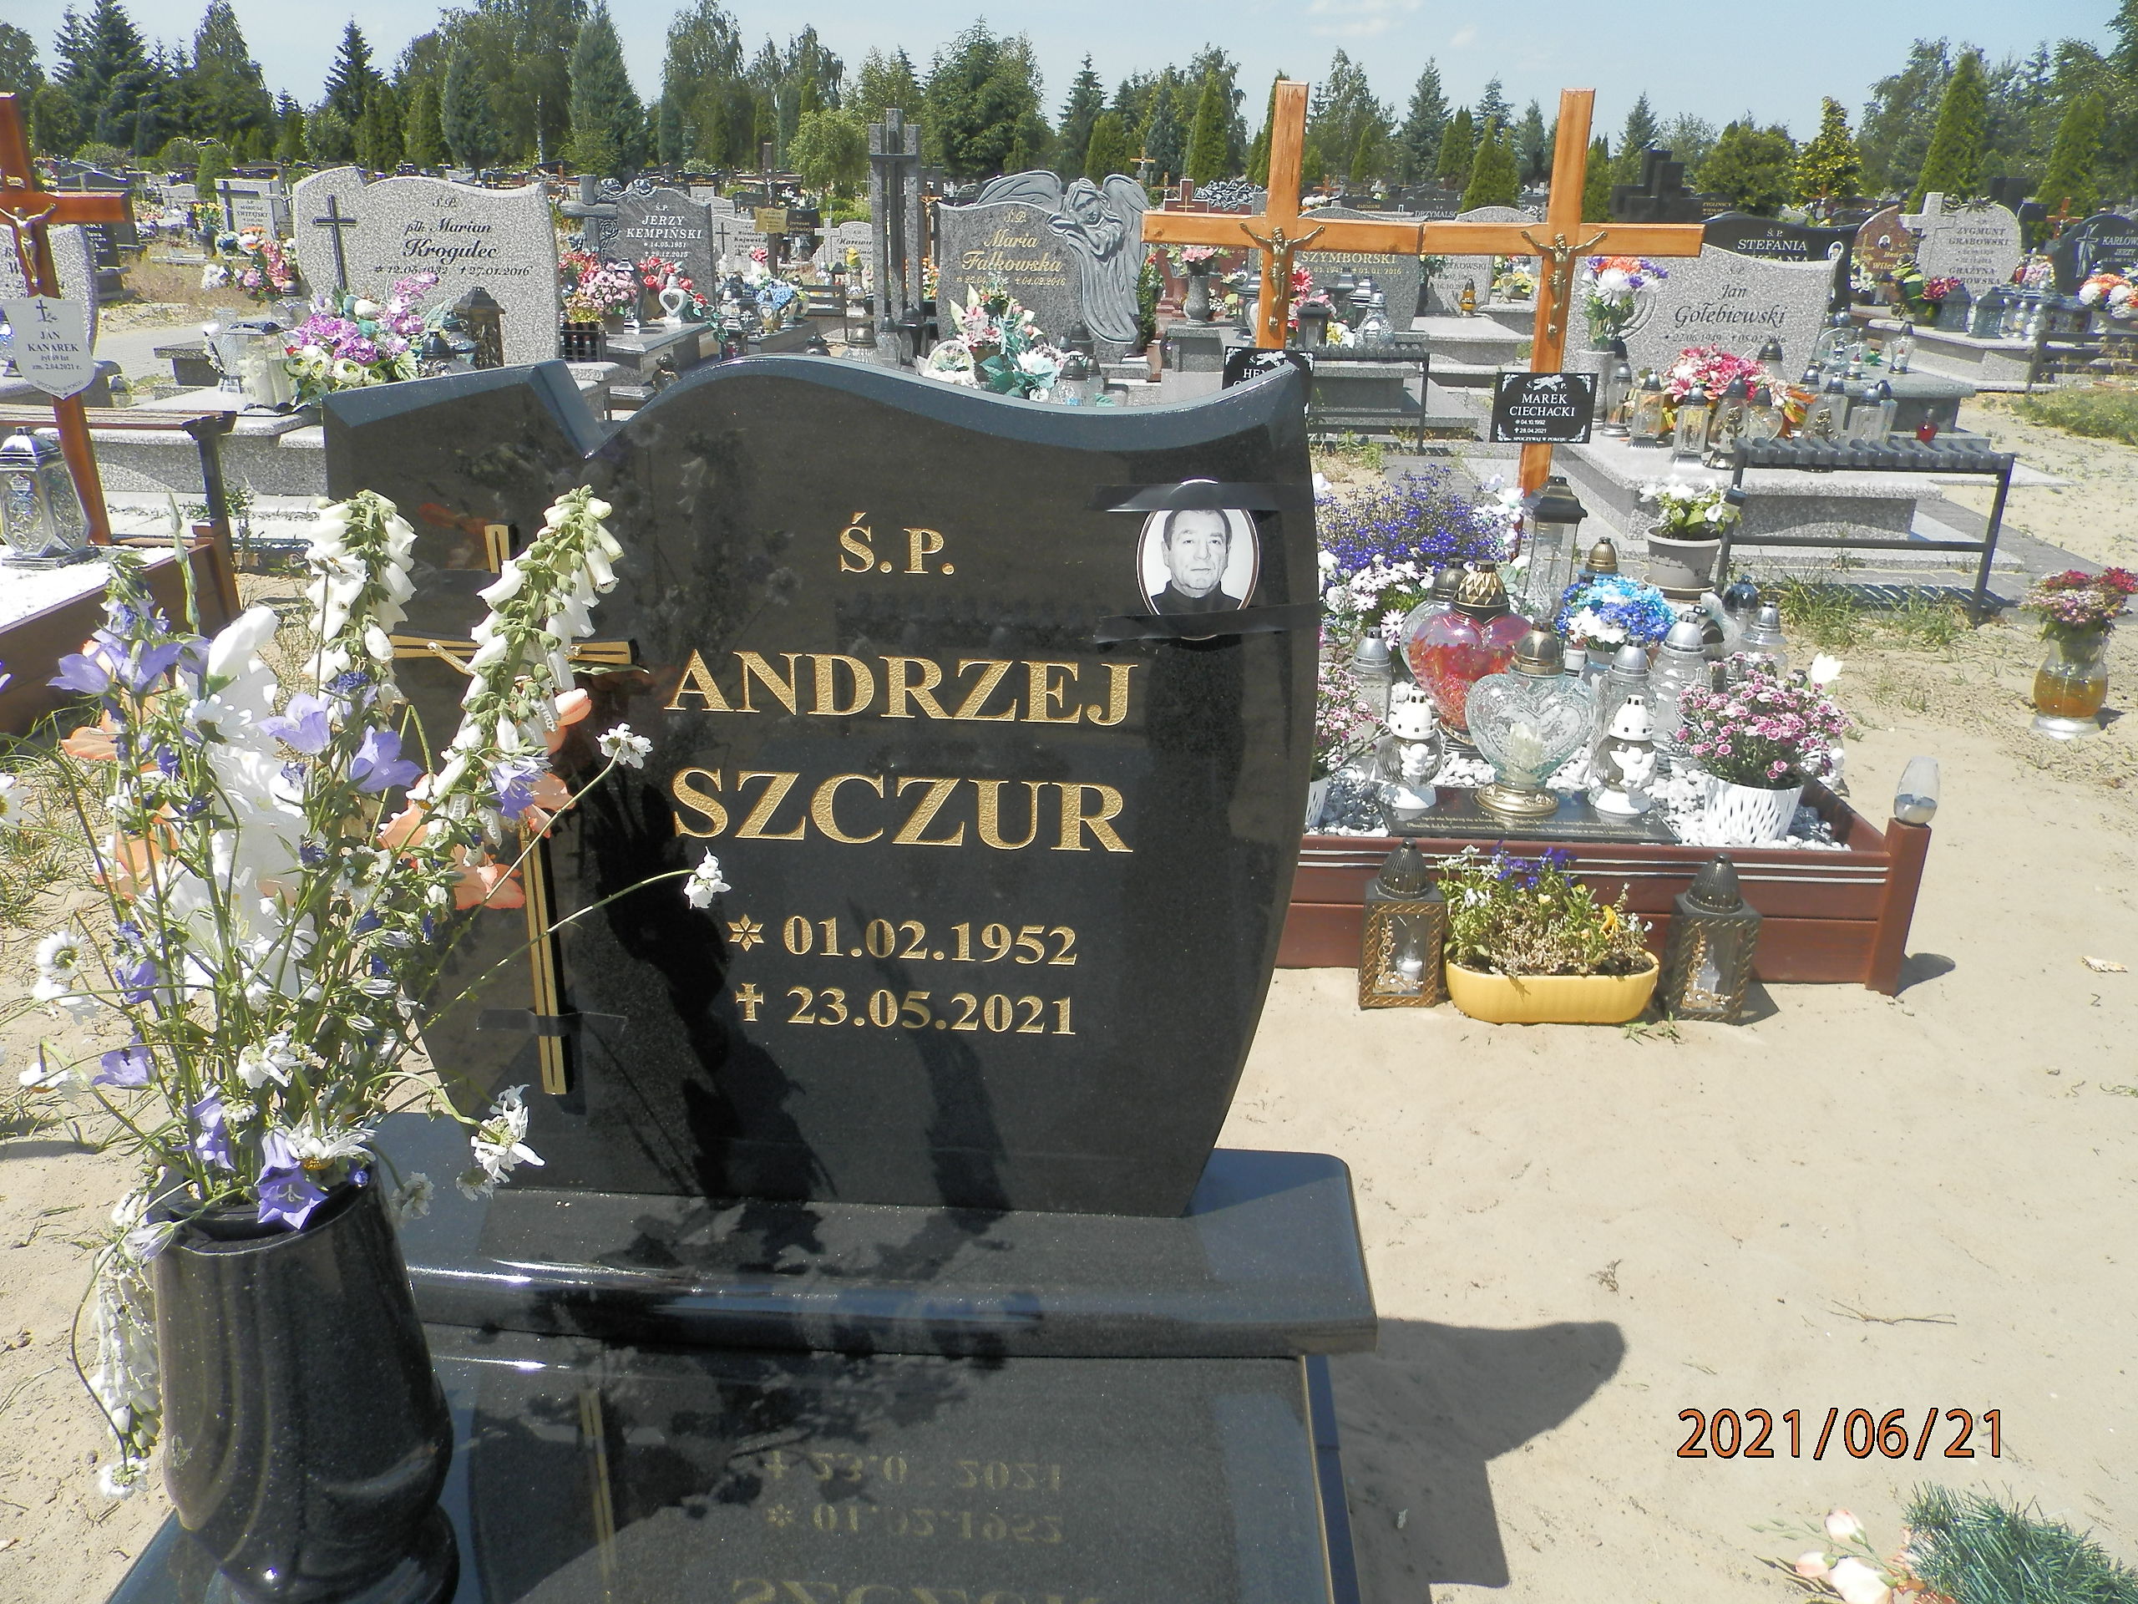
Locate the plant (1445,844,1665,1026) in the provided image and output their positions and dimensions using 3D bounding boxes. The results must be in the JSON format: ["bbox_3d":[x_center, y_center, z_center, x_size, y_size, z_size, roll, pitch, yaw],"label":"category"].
[{"bbox_3d":[0.743,0.191,2.358,0.335,0.270,0.170,2,22,2],"label":"plant"}]

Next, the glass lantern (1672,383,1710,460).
[{"bbox_3d":[2.189,-1.333,5.384,0.123,0.245,0.123,2,22,2],"label":"glass lantern"}]

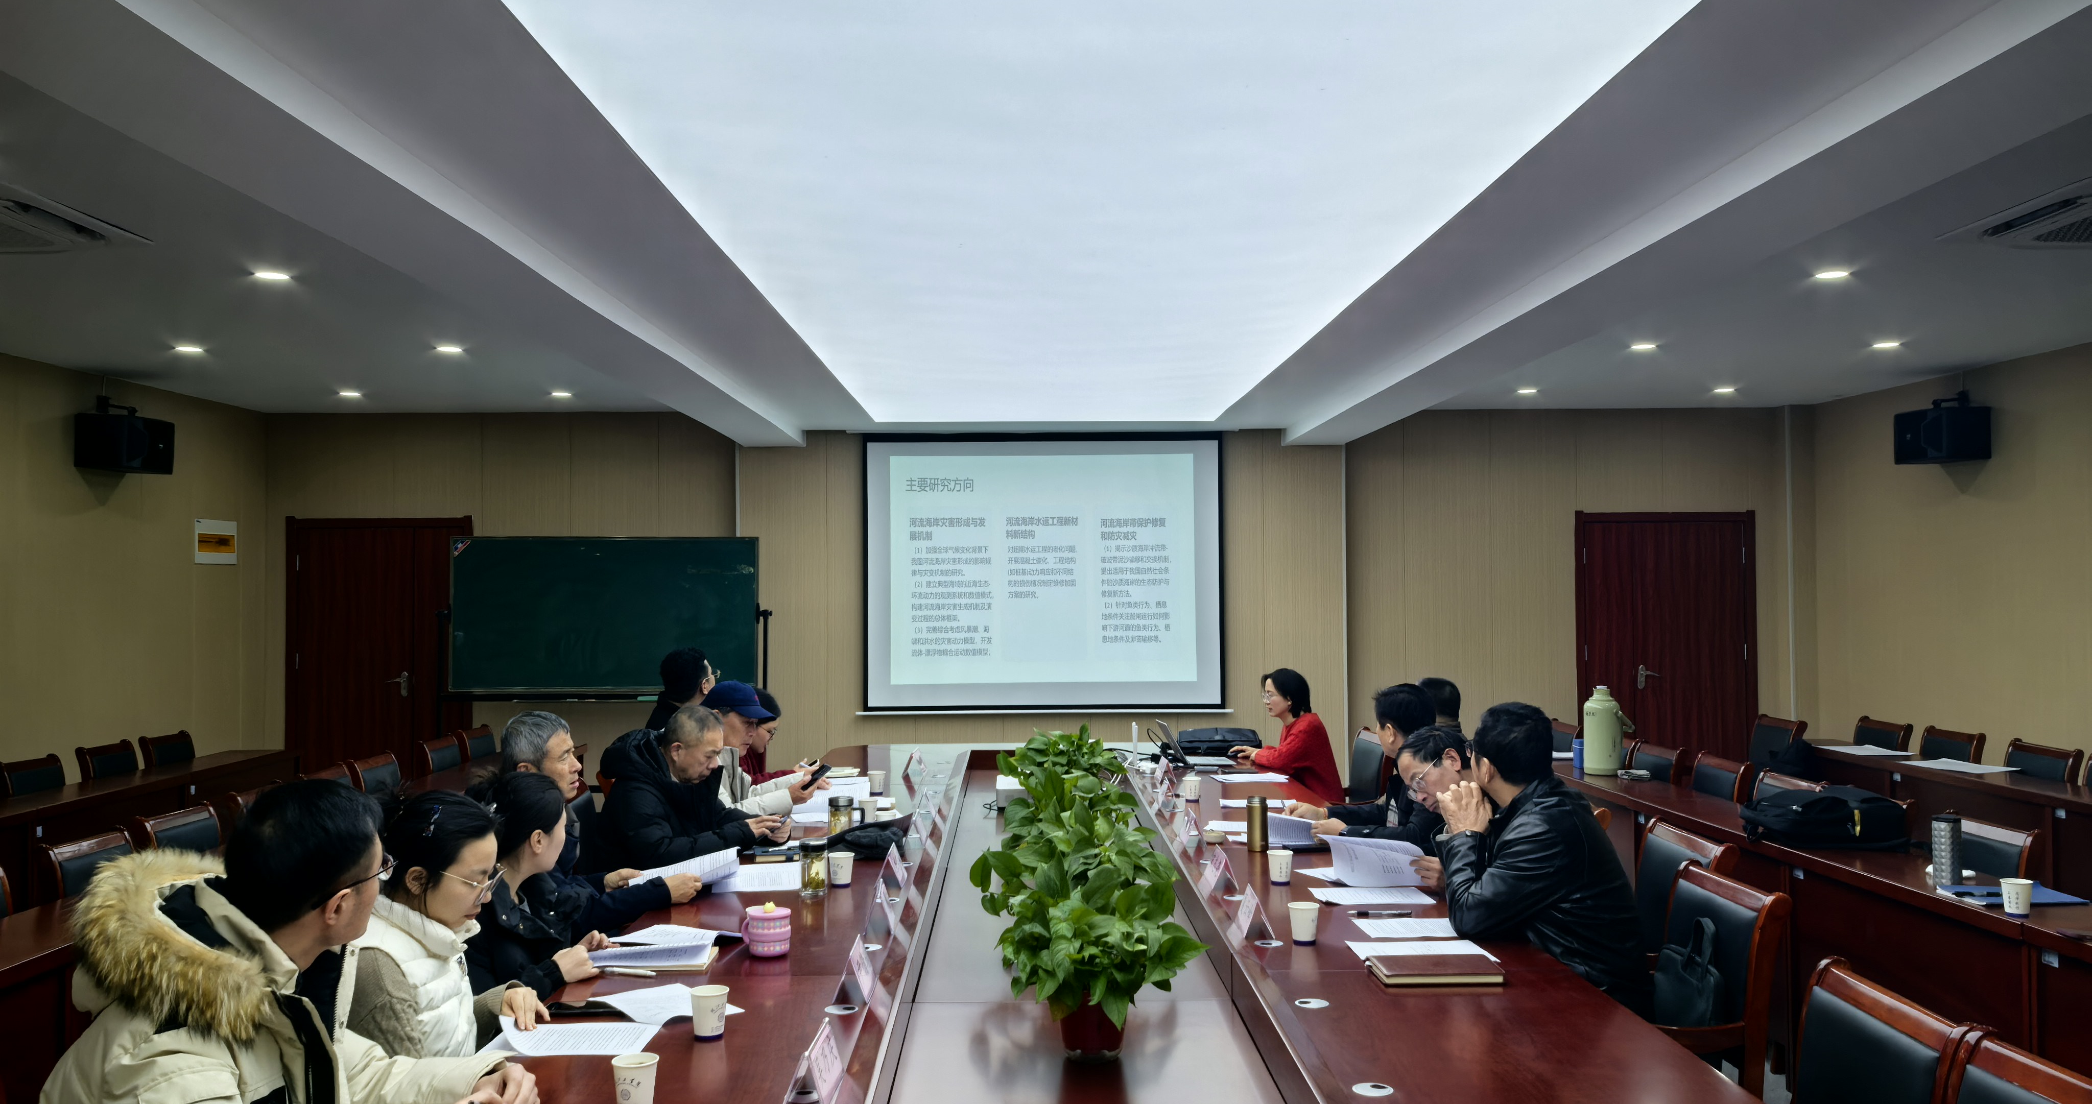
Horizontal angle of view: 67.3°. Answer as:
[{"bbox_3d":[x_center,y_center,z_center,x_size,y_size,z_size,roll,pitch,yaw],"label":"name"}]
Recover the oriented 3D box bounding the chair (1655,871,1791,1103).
[{"bbox_3d":[1.311,1.217,3.623,0.580,0.940,0.500,0,-1,-1],"label":"chair"}]

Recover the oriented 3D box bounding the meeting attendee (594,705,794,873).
[{"bbox_3d":[-1.159,1.126,5.113,0.670,1.220,0.560,0,-1,-1],"label":"meeting attendee"}]

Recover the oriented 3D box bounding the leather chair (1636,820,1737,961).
[{"bbox_3d":[1.580,1.241,4.439,0.570,0.900,0.470,0,-1,-1],"label":"leather chair"}]

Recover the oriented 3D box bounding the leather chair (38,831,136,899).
[{"bbox_3d":[-2.550,1.272,4.607,0.570,0.900,0.470,0,-1,-1],"label":"leather chair"}]

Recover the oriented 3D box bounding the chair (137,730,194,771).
[{"bbox_3d":[-4.112,1.352,7.813,0.570,0.900,0.470,0,-1,-1],"label":"chair"}]

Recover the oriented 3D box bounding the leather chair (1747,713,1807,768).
[{"bbox_3d":[3.358,1.289,7.739,0.580,0.940,0.500,0,-1,-1],"label":"leather chair"}]

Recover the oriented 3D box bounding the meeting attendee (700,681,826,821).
[{"bbox_3d":[-1.169,1.116,5.813,0.680,1.270,0.530,0,-1,-1],"label":"meeting attendee"}]

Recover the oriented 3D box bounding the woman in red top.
[{"bbox_3d":[1.112,1.143,7.164,0.600,1.220,0.480,0,-1,-1],"label":"woman in red top"}]

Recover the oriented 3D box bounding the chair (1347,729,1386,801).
[{"bbox_3d":[1.246,1.290,7.091,0.580,0.940,0.500,0,-1,-1],"label":"chair"}]

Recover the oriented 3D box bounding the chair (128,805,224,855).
[{"bbox_3d":[-2.476,1.272,4.923,0.580,0.940,0.500,0,-1,-1],"label":"chair"}]

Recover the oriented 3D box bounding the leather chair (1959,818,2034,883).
[{"bbox_3d":[2.530,1.239,4.601,0.570,0.900,0.470,0,-1,-1],"label":"leather chair"}]

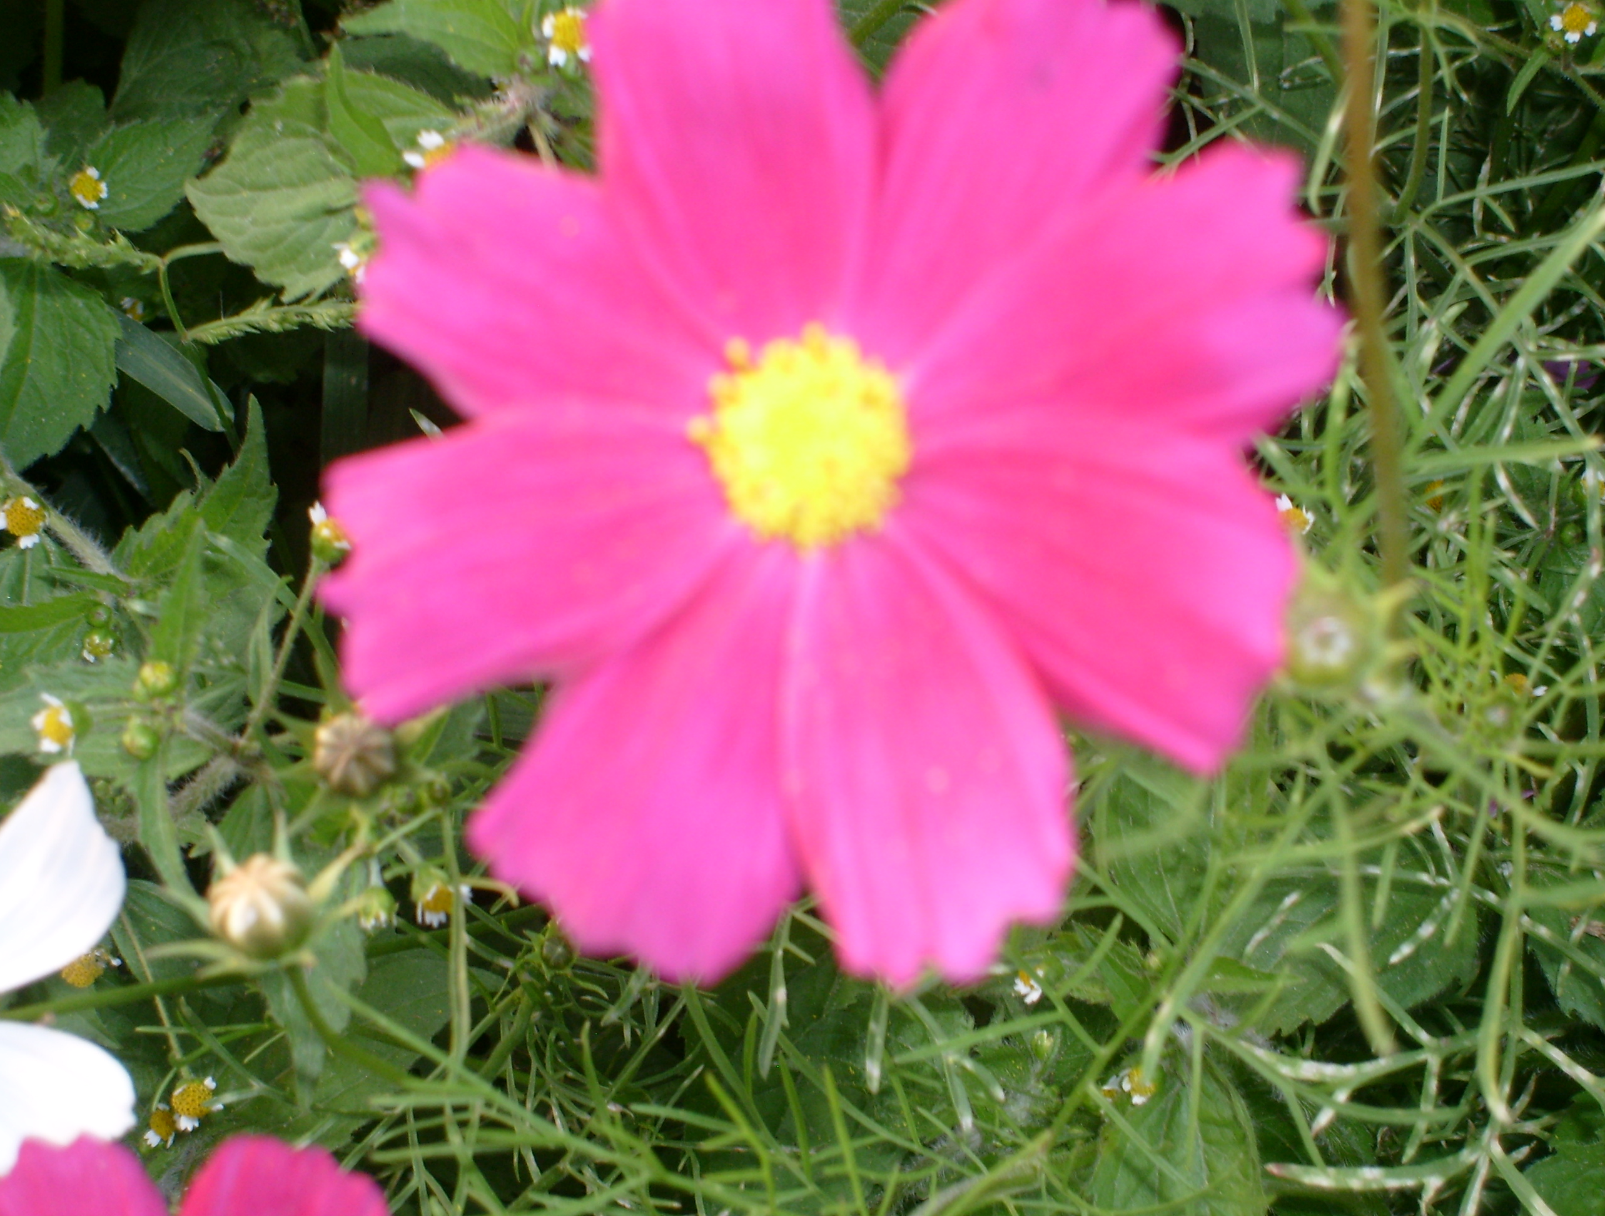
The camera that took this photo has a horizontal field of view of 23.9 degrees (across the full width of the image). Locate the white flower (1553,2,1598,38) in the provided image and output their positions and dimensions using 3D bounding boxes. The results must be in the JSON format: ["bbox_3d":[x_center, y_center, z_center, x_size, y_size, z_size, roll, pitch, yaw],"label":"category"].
[{"bbox_3d":[0.106,-0.080,0.520,0.006,0.004,0.006,0,81,0],"label":"white flower"}]

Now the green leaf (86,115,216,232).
[{"bbox_3d":[-0.088,-0.059,0.510,0.024,0.004,0.014,-38,75,-20],"label":"green leaf"}]

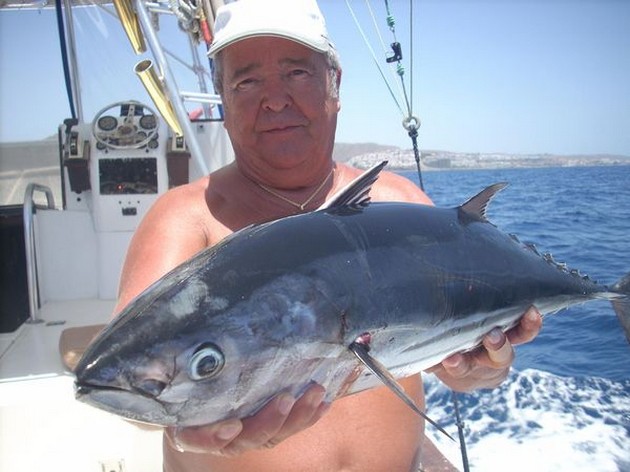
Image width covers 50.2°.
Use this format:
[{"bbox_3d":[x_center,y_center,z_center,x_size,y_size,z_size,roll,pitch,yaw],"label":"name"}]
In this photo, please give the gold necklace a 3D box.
[{"bbox_3d":[-0.039,-0.082,0.975,0.142,0.088,0.130,-2,6,-13],"label":"gold necklace"}]

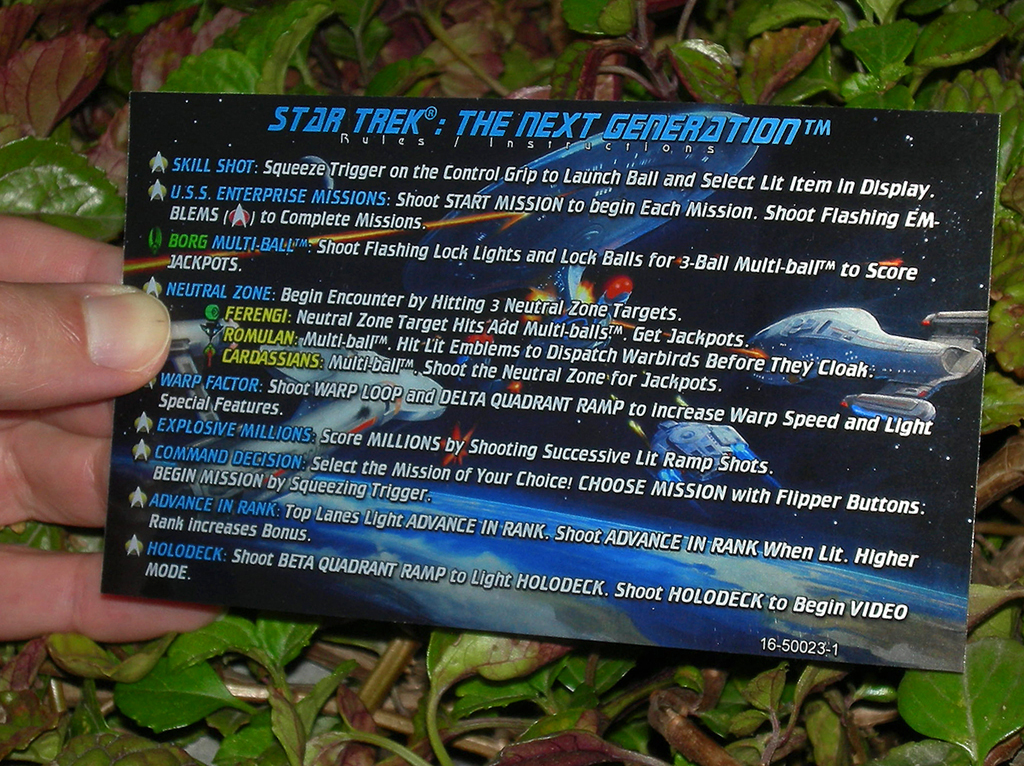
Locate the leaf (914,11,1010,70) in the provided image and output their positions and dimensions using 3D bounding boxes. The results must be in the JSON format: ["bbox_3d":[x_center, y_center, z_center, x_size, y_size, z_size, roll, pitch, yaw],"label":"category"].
[{"bbox_3d":[0.079,-0.060,0.500,0.017,0.004,0.009,-23,43,-13],"label":"leaf"}]

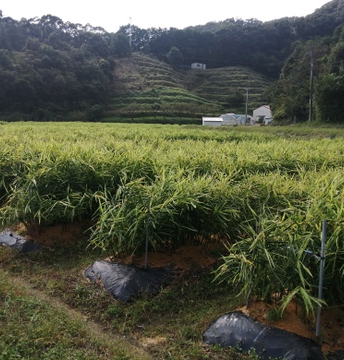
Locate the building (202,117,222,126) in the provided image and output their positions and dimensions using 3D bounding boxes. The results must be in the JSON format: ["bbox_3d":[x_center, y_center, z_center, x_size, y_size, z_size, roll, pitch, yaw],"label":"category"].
[{"bbox_3d":[10.804,-15.284,95.000,5.000,2.400,3.500,-1,9,-6],"label":"building"}]

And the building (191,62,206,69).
[{"bbox_3d":[12.266,-52.086,165.000,6.400,2.500,3.000,-4,10,-25],"label":"building"}]

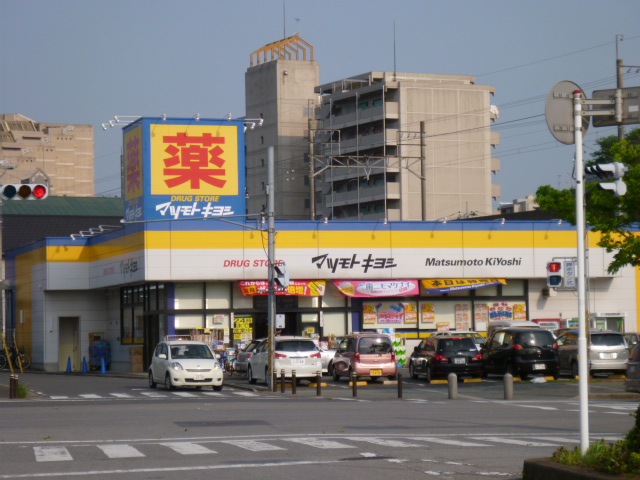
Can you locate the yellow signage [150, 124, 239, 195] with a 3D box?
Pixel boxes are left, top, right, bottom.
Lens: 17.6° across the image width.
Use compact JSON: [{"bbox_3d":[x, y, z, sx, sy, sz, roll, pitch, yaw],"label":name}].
[{"bbox_3d":[-4.832,-3.081,79.688,3.427,2.715,0.100,0,-3,-16],"label":"yellow signage"}]

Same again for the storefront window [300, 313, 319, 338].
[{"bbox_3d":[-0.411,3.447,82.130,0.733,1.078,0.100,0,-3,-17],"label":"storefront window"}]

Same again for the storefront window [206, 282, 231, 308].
[{"bbox_3d":[-3.979,2.189,81.104,0.961,1.050,0.100,0,-3,-17],"label":"storefront window"}]

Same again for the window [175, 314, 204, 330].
[{"bbox_3d":[-5.167,3.255,81.838,1.168,0.620,0.100,0,-3,-16],"label":"window"}]

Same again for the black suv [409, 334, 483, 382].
[{"bbox_3d":[4.088,3.875,67.800,1.690,1.500,4.400,0,-3,-10],"label":"black suv"}]

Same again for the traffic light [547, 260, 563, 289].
[{"bbox_3d":[5.819,0.855,51.300,0.350,0.650,0.280,0,-3,-14],"label":"traffic light"}]

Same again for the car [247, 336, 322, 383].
[{"bbox_3d":[-1.236,3.900,67.199,1.710,1.580,4.580,0,-3,-12],"label":"car"}]

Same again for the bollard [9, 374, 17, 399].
[{"bbox_3d":[-8.779,4.186,59.139,0.118,0.680,0.118,0,-3,-16],"label":"bollard"}]

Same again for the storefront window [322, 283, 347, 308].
[{"bbox_3d":[0.572,2.229,83.490,1.006,1.027,0.100,0,-3,-16],"label":"storefront window"}]

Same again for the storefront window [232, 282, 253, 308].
[{"bbox_3d":[-2.992,2.177,80.876,0.814,1.035,0.100,0,-3,-16],"label":"storefront window"}]

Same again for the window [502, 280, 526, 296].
[{"bbox_3d":[7.949,1.998,85.246,0.965,0.658,0.100,0,-3,-16],"label":"window"}]

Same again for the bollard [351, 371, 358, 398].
[{"bbox_3d":[0.925,3.813,54.500,0.115,0.660,0.115,-1,-3,0],"label":"bollard"}]

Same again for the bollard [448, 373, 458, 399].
[{"bbox_3d":[3.359,3.717,52.611,0.236,0.669,0.236,-1,-3,0],"label":"bollard"}]

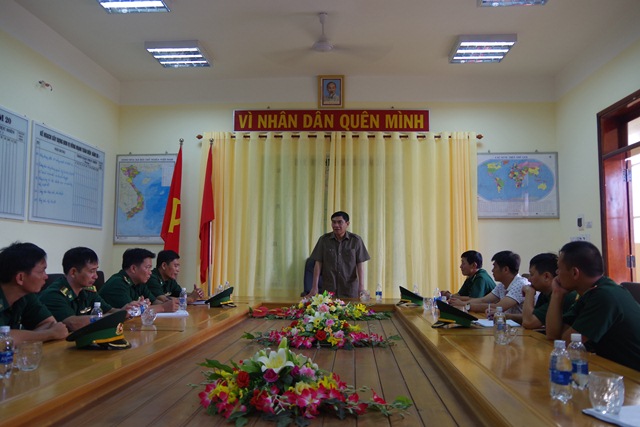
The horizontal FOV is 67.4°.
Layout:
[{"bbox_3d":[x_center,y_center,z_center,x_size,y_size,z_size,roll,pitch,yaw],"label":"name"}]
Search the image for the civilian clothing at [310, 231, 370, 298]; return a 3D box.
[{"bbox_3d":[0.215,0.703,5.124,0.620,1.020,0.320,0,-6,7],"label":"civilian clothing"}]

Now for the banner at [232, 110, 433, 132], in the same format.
[{"bbox_3d":[0.127,-1.210,6.291,2.570,0.300,0.035,0,-6,4],"label":"banner"}]

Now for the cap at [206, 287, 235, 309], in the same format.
[{"bbox_3d":[-0.820,0.694,4.022,0.265,0.162,0.235,-1,-6,19],"label":"cap"}]

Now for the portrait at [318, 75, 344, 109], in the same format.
[{"bbox_3d":[0.148,-1.597,6.277,0.340,0.430,0.035,0,4,4],"label":"portrait"}]

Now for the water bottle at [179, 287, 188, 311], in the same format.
[{"bbox_3d":[-1.046,0.653,3.705,0.062,0.174,0.062,0,-6,4],"label":"water bottle"}]

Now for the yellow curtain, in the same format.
[{"bbox_3d":[0.205,0.329,6.028,3.500,2.760,0.160,0,-6,4],"label":"yellow curtain"}]

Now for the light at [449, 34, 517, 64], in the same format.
[{"bbox_3d":[1.805,-1.830,5.374,0.600,0.085,0.570,0,-6,4],"label":"light"}]

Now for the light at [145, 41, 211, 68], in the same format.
[{"bbox_3d":[-1.641,-1.860,5.629,0.610,0.085,0.570,0,-6,4],"label":"light"}]

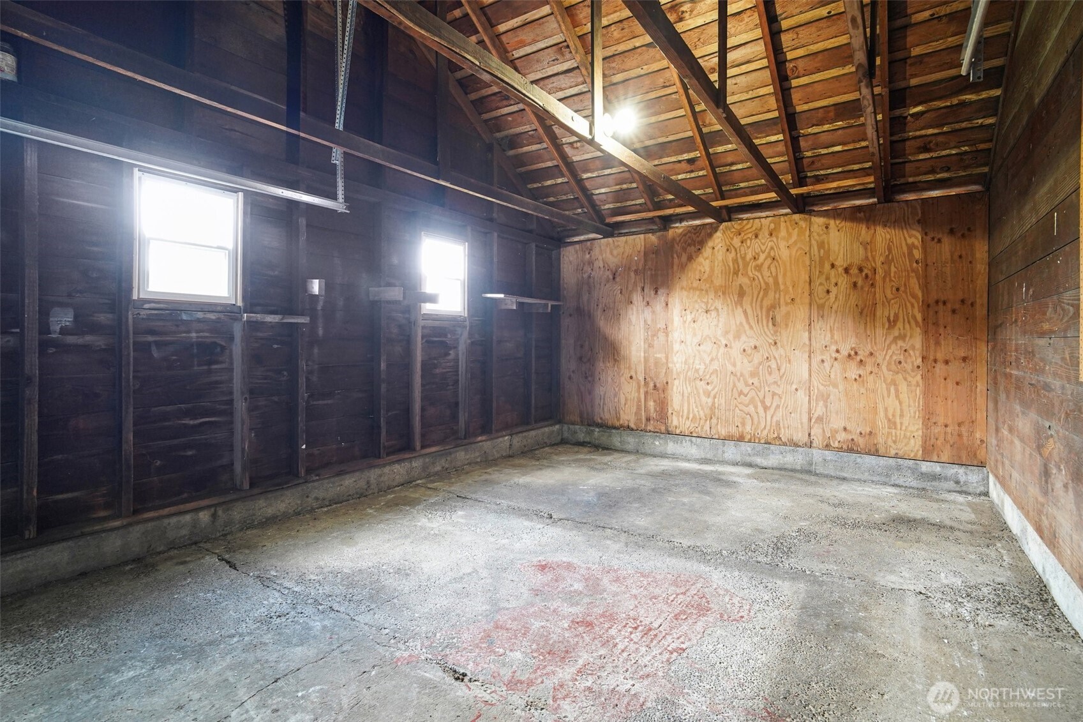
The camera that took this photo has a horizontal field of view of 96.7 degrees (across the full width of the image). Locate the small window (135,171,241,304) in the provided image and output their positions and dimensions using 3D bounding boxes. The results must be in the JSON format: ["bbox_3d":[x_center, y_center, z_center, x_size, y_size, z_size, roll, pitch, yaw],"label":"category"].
[{"bbox_3d":[-1.992,-0.664,2.727,0.092,0.681,0.511,0,0,37],"label":"small window"}]

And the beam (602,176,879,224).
[{"bbox_3d":[1.702,-1.494,4.526,2.361,0.051,0.046,1,2,29],"label":"beam"}]

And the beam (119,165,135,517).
[{"bbox_3d":[-2.162,-0.160,2.504,0.092,1.927,0.043,0,0,37],"label":"beam"}]

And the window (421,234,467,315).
[{"bbox_3d":[-0.867,-0.732,4.208,0.092,0.675,0.514,0,0,37],"label":"window"}]

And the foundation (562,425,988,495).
[{"bbox_3d":[1.900,0.887,4.735,3.721,0.225,0.153,1,2,29],"label":"foundation"}]

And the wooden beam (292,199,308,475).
[{"bbox_3d":[-1.620,-0.210,3.217,0.092,1.946,0.046,0,0,37],"label":"wooden beam"}]

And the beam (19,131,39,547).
[{"bbox_3d":[-2.371,-0.154,2.230,0.092,1.938,0.043,0,0,37],"label":"beam"}]

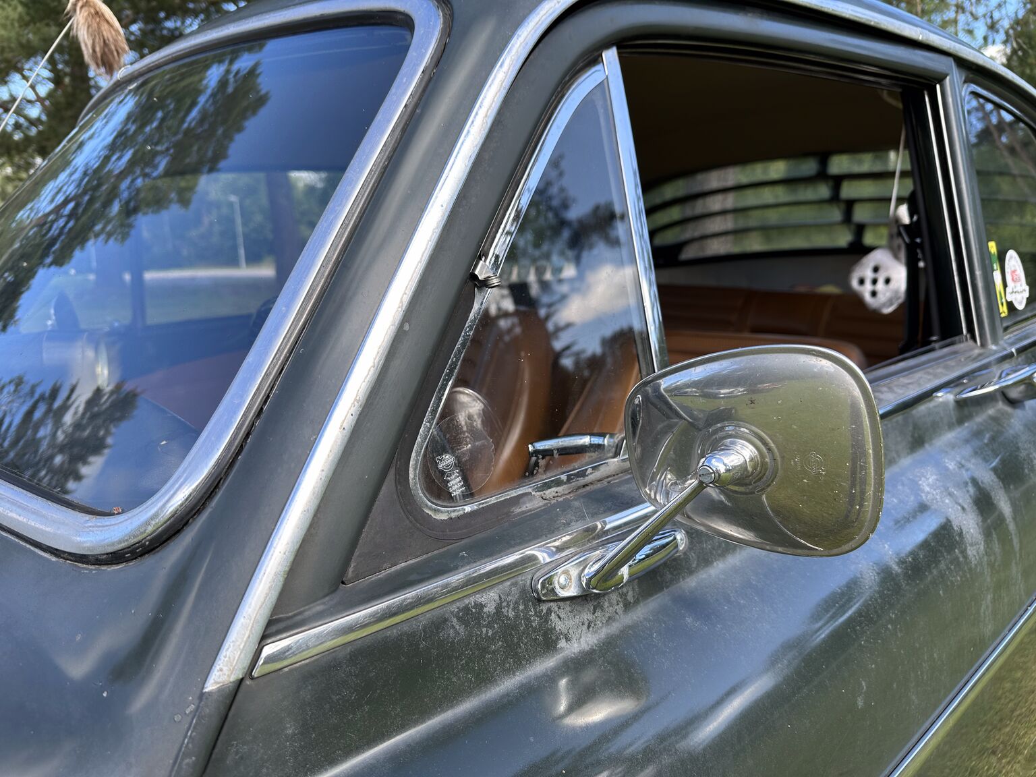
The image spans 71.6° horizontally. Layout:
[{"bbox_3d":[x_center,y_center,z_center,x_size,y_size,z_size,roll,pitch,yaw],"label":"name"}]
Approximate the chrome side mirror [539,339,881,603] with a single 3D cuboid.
[{"bbox_3d":[0.131,0.064,0.466,0.179,0.191,0.150,14,21,39],"label":"chrome side mirror"}]

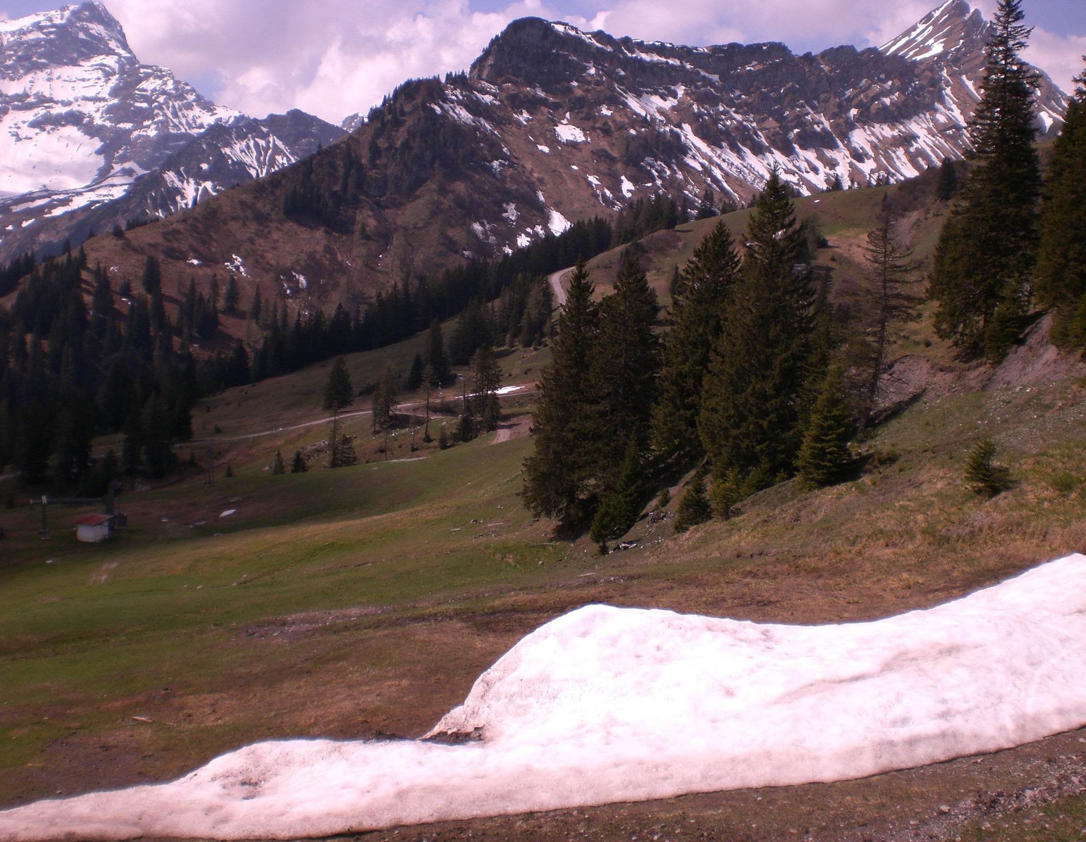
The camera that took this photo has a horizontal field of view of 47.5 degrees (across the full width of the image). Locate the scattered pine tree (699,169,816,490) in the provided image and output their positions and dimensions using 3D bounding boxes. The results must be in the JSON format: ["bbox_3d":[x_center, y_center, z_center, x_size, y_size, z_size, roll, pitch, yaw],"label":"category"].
[{"bbox_3d":[11.485,-4.885,66.000,6.133,17.066,5.949,2,4,0],"label":"scattered pine tree"}]

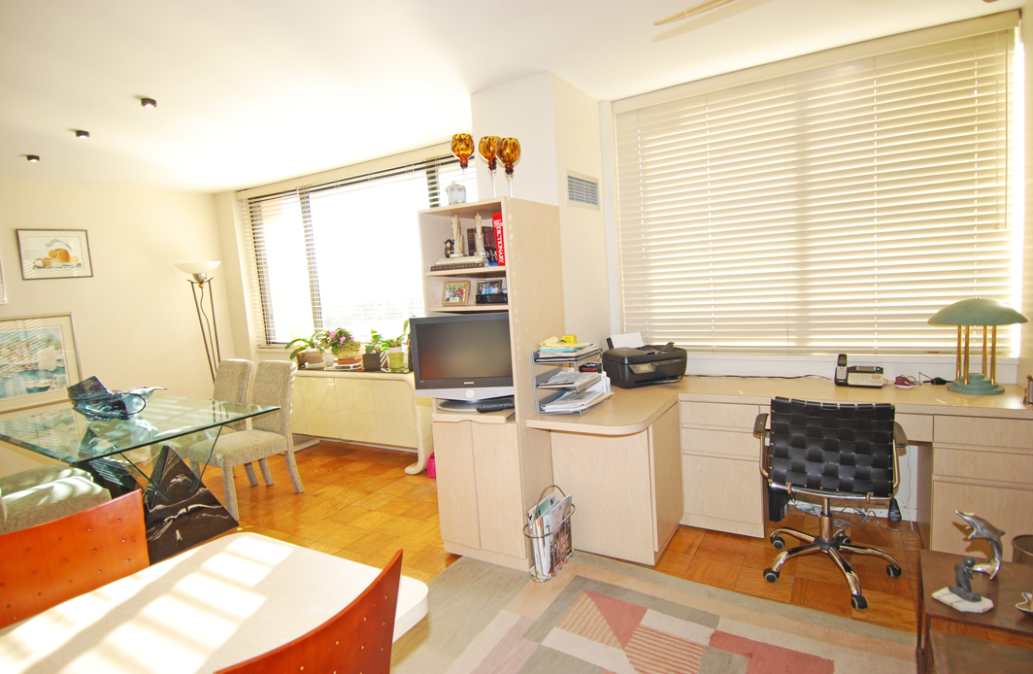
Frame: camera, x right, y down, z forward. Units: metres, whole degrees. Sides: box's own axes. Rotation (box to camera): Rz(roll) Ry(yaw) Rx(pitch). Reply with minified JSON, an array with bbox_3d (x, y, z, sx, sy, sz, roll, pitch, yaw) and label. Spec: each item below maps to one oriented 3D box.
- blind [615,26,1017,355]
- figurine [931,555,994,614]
[{"bbox_3d":[1.499,-0.676,2.878,1.927,1.542,0.071,0,7,30],"label":"blind"},{"bbox_3d":[1.252,0.688,1.446,0.108,0.125,0.105,-6,7,-17],"label":"figurine"}]

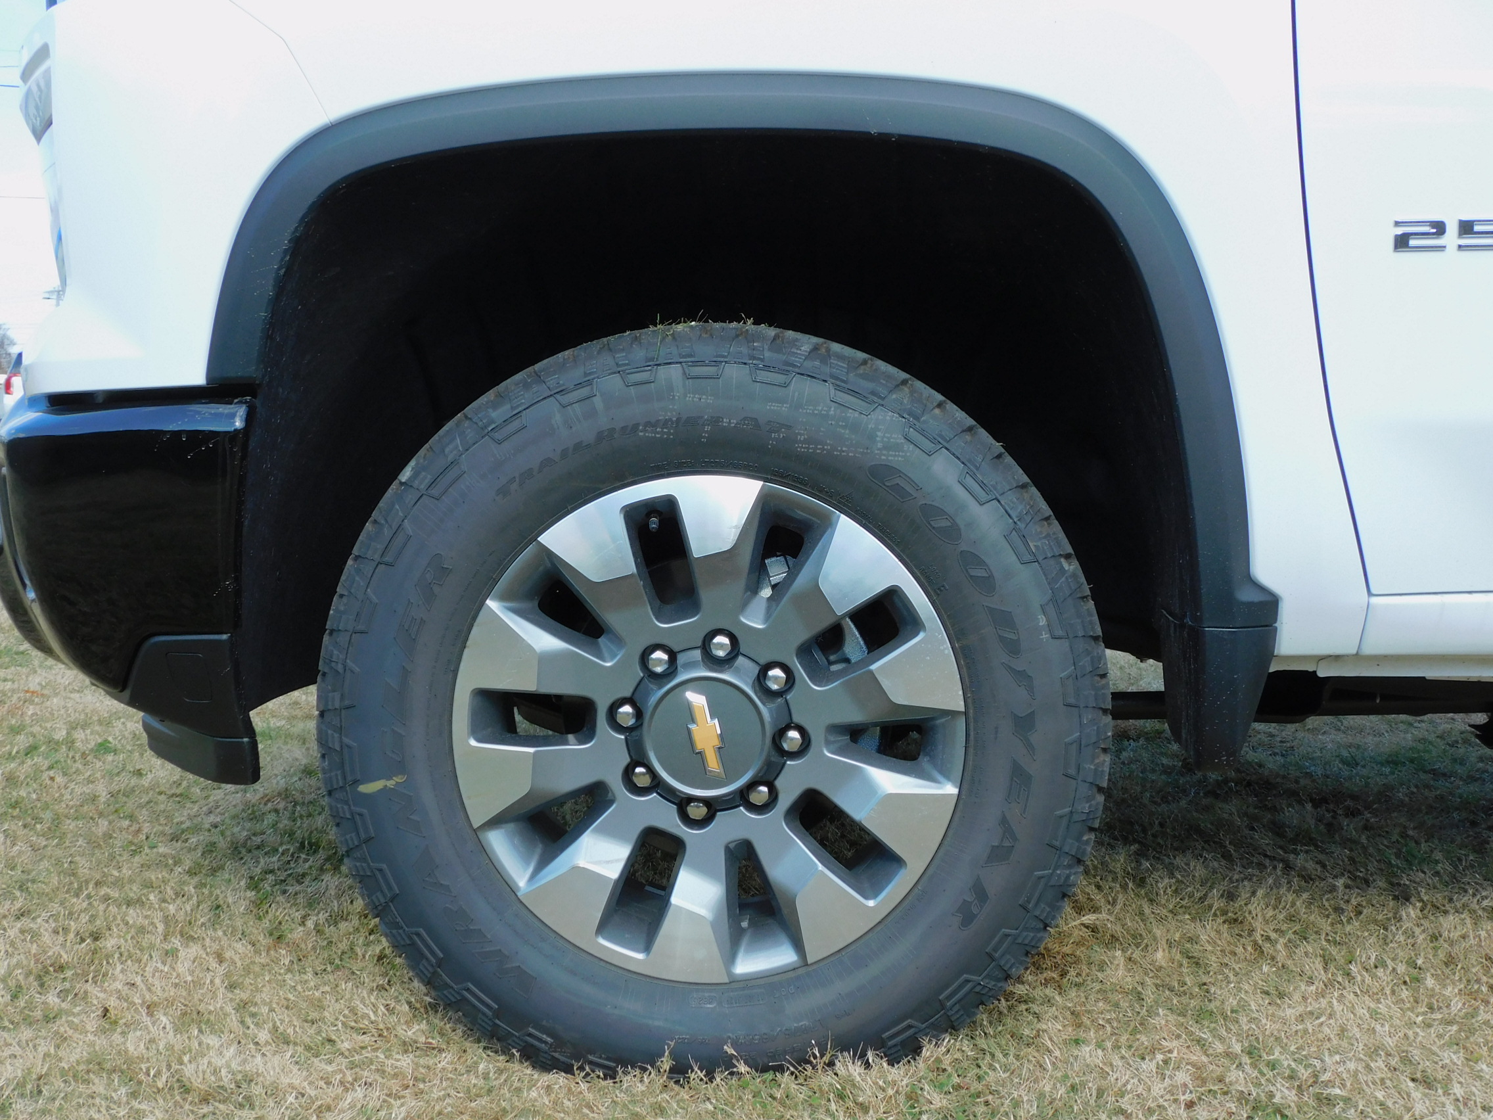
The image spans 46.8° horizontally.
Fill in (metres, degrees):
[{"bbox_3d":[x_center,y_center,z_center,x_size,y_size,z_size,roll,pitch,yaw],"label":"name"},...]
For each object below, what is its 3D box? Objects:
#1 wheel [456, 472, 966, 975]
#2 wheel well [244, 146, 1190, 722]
[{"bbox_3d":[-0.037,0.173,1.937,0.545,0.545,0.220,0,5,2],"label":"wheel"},{"bbox_3d":[-0.046,-0.152,1.999,1.021,0.614,0.450,0,5,2],"label":"wheel well"}]

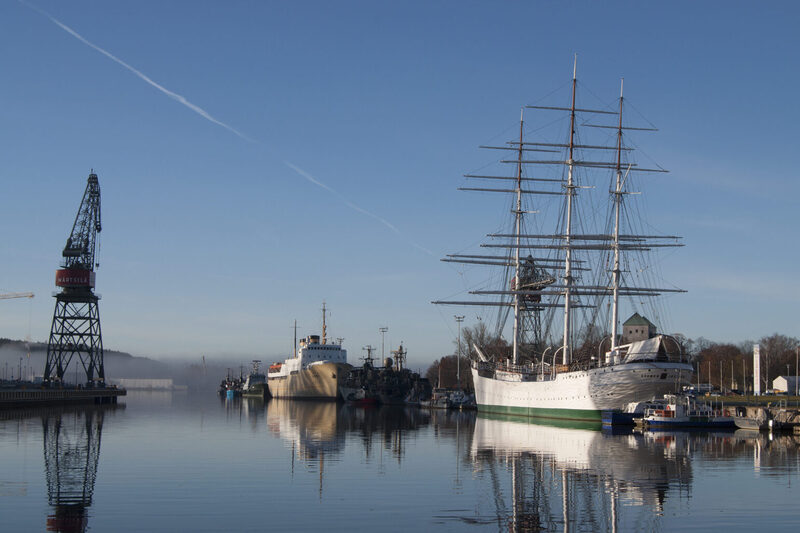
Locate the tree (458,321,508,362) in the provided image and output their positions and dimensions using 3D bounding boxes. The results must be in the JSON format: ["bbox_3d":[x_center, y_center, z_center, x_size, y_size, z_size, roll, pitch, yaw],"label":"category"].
[{"bbox_3d":[26.165,27.822,396.014,15.000,21.500,14.000,1,-5,0],"label":"tree"}]

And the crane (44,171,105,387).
[{"bbox_3d":[-76.523,3.151,302.428,11.500,51.500,13.500,0,-5,6],"label":"crane"}]

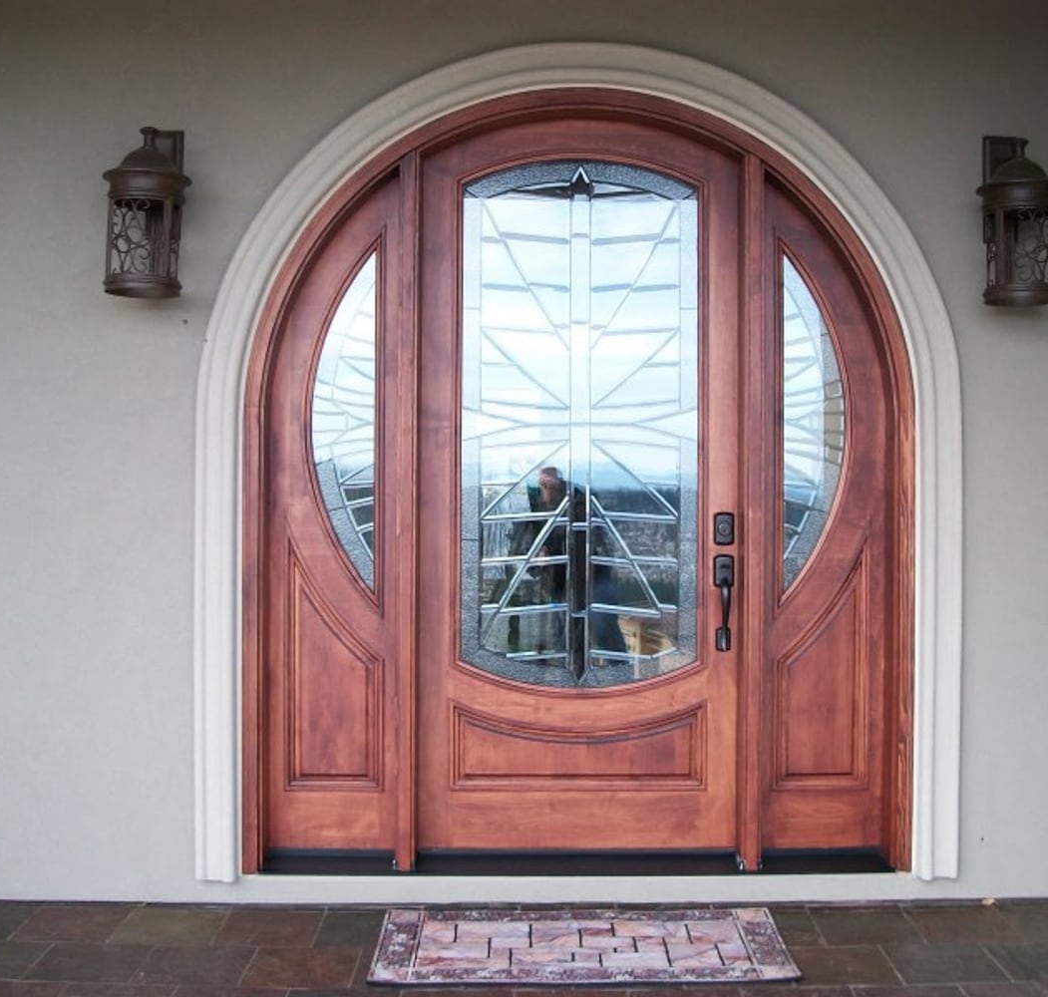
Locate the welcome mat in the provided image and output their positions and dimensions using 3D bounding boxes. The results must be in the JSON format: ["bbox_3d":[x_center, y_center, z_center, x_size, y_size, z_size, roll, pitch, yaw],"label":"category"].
[{"bbox_3d":[0.169,1.323,3.657,1.210,0.014,0.570,0,0,-1],"label":"welcome mat"}]

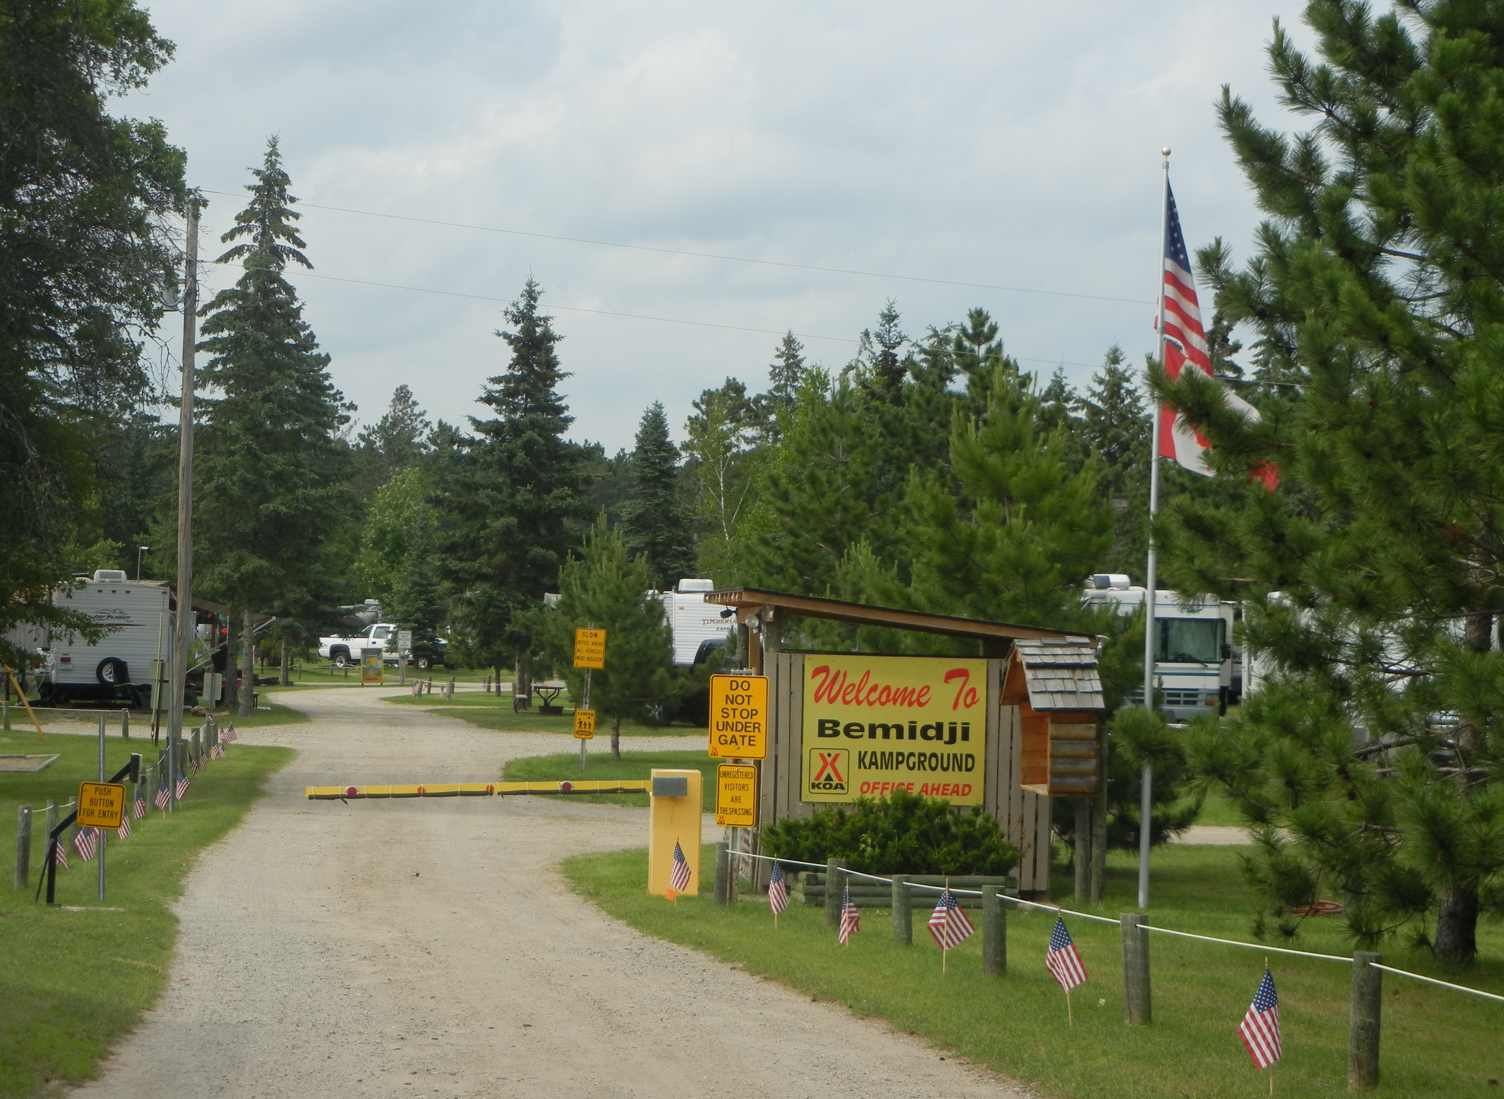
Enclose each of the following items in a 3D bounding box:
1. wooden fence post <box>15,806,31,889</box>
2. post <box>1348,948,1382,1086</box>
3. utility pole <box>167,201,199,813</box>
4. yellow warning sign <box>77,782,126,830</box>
[{"bbox_3d":[-5.272,2.146,28.007,0.100,0.600,0.100,1,-1,0],"label":"wooden fence post"},{"bbox_3d":[2.110,1.619,13.300,0.105,0.480,0.105,1,-1,0],"label":"post"},{"bbox_3d":[-8.965,-1.206,61.105,0.250,8.800,0.250,1,-1,0],"label":"utility pole"},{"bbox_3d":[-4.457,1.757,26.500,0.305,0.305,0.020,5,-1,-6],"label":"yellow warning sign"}]

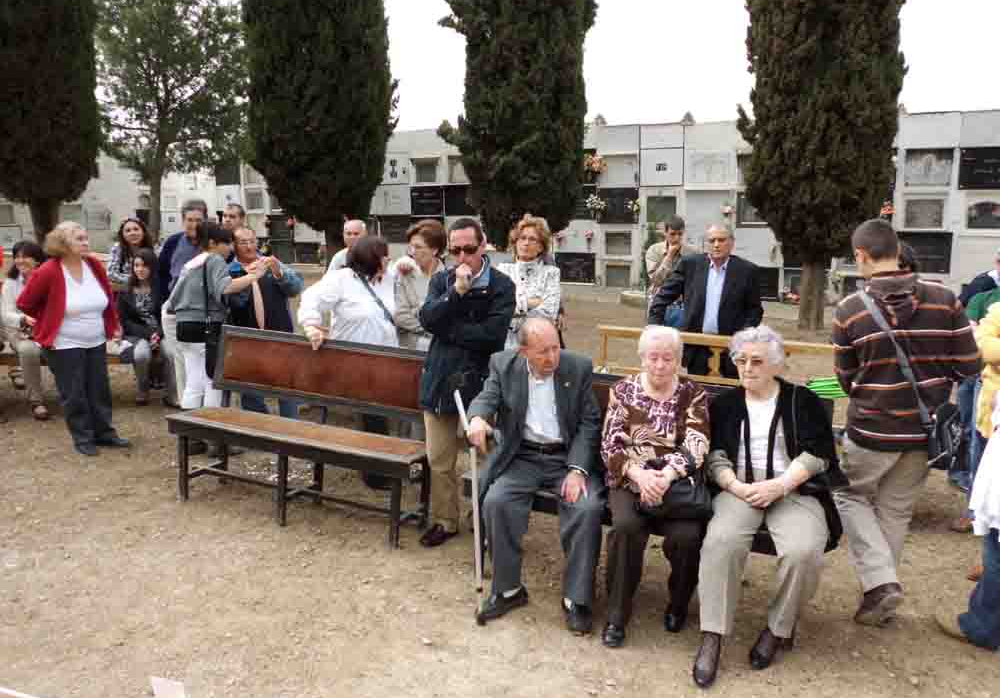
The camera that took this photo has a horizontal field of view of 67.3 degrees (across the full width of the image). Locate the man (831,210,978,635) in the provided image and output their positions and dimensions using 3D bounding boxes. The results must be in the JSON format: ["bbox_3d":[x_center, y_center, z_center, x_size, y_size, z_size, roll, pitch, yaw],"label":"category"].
[{"bbox_3d":[1.616,0.344,3.120,0.570,1.730,0.480,0,10,3],"label":"man"}]

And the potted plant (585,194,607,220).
[{"bbox_3d":[1.856,-2.770,14.600,0.400,0.540,0.340,5,11,29],"label":"potted plant"}]

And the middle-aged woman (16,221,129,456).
[{"bbox_3d":[-3.003,-0.043,5.357,0.440,1.600,0.600,8,16,37],"label":"middle-aged woman"}]

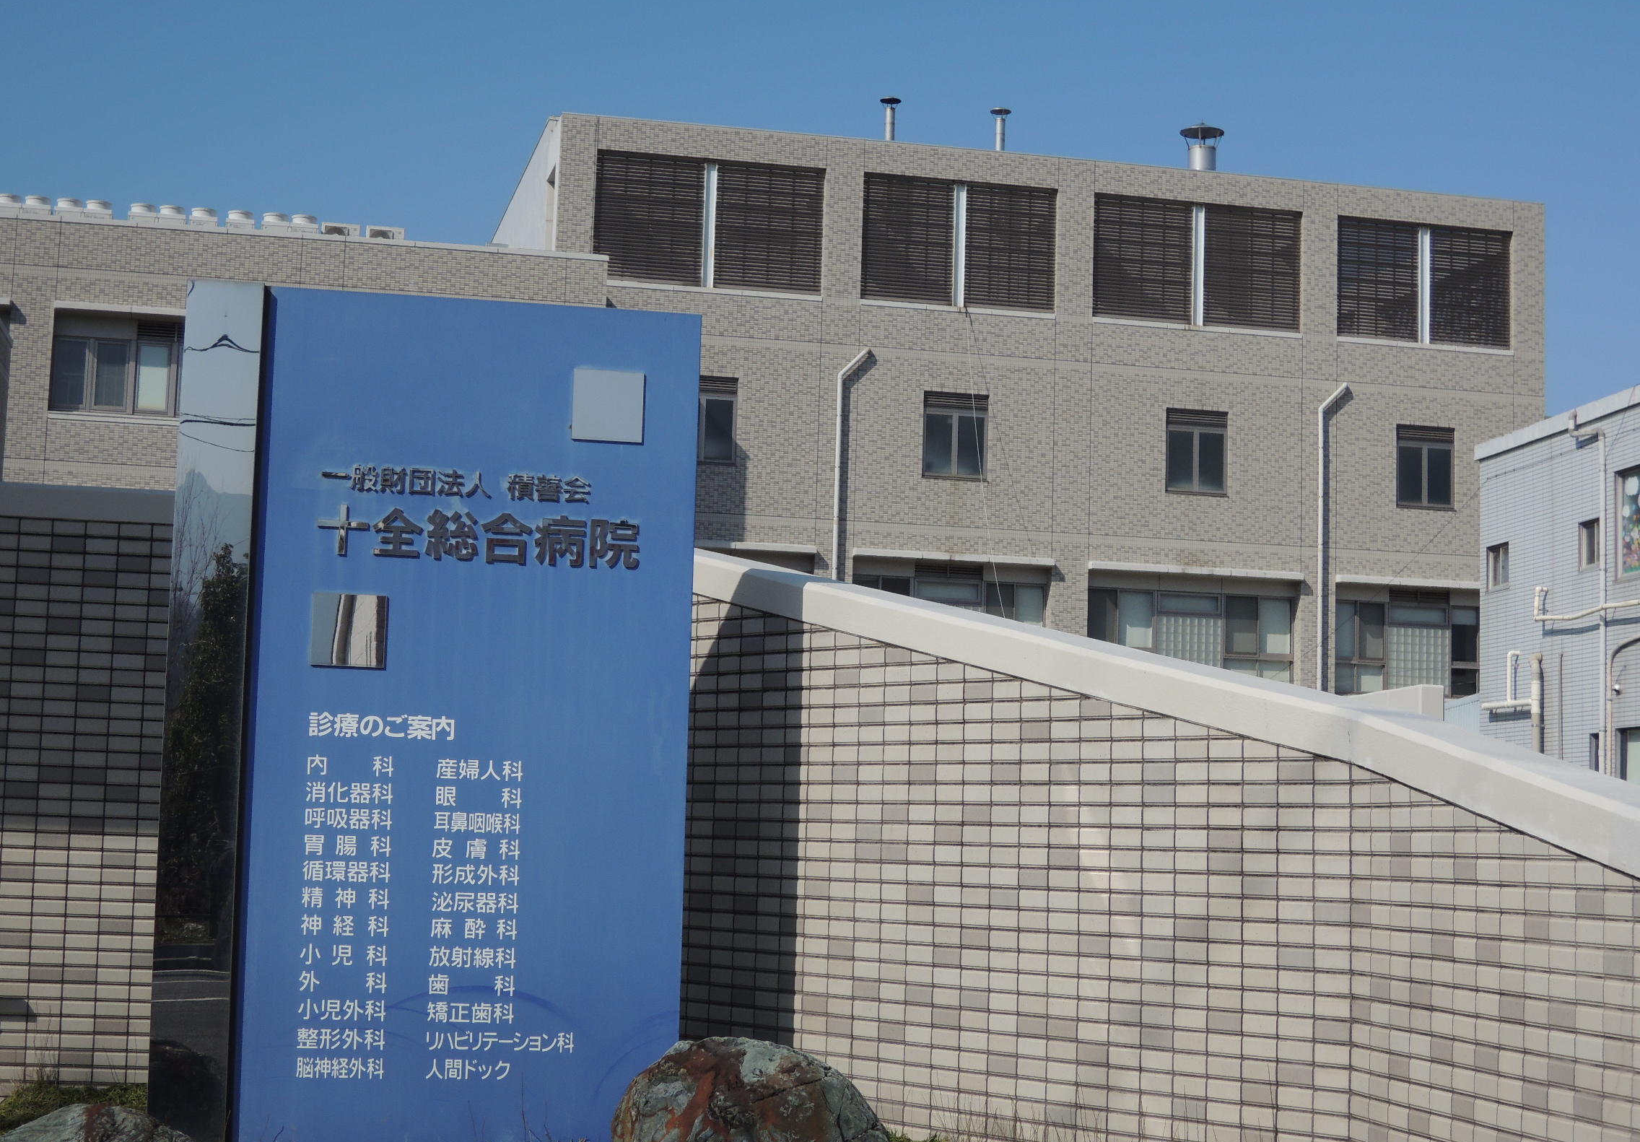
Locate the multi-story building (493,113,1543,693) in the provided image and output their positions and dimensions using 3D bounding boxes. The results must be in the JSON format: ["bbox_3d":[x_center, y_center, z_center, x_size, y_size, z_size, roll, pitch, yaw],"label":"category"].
[{"bbox_3d":[3.827,-0.353,68.995,24.960,17.580,16.000,3,-6,-14],"label":"multi-story building"}]

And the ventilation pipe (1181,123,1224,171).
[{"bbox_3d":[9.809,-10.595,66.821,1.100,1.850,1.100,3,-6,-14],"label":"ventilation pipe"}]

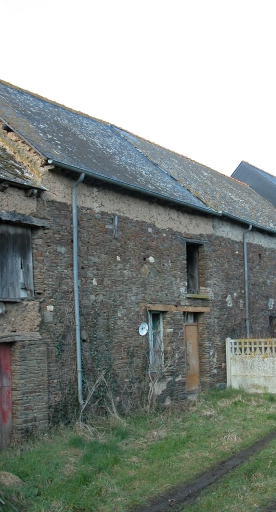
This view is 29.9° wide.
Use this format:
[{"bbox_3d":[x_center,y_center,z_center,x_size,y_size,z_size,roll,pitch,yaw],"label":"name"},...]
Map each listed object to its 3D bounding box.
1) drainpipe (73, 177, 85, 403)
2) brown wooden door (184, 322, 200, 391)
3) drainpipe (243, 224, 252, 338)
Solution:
[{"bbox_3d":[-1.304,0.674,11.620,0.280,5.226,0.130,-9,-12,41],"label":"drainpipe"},{"bbox_3d":[1.578,2.927,15.009,0.060,1.876,0.686,-9,-12,41],"label":"brown wooden door"},{"bbox_3d":[3.745,1.364,17.356,0.260,4.902,0.110,-9,-12,41],"label":"drainpipe"}]

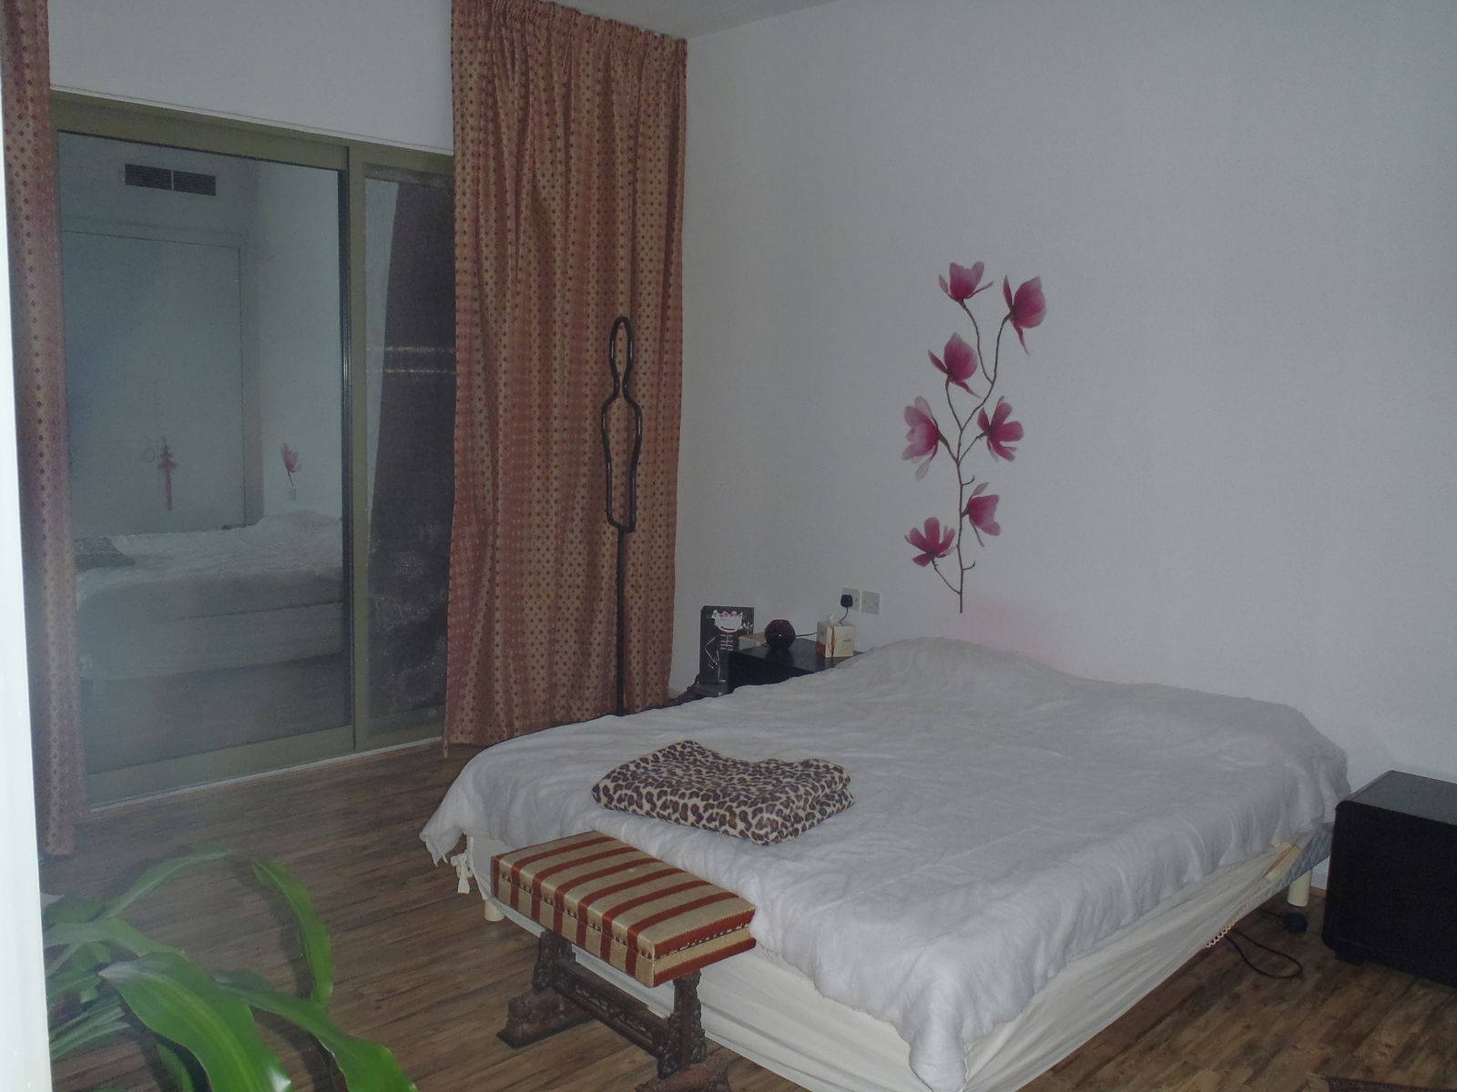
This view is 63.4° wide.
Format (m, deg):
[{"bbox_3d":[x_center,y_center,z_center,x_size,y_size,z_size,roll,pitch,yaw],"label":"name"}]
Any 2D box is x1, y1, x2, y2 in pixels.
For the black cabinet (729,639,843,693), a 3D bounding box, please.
[{"bbox_3d":[0.308,0.608,4.437,0.385,0.402,0.470,-6,11,-45],"label":"black cabinet"}]

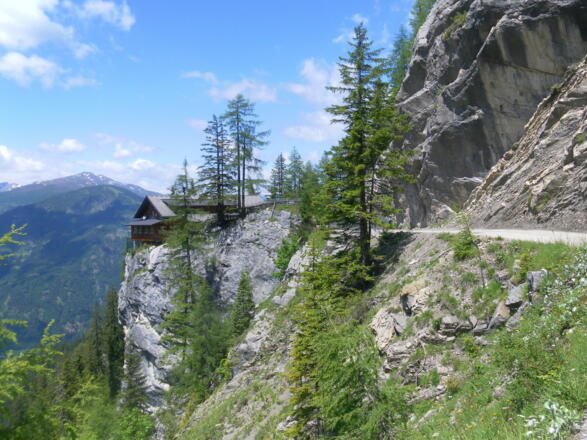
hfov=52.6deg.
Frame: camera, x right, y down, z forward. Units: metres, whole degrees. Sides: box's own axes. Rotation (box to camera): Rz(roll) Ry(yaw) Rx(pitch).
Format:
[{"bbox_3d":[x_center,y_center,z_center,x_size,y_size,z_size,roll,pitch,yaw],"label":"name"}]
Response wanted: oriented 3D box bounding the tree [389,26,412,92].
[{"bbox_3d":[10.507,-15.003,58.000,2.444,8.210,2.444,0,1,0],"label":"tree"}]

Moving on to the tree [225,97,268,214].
[{"bbox_3d":[-6.495,-8.844,82.000,6.080,16.997,5.472,0,1,0],"label":"tree"}]

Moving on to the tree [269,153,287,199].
[{"bbox_3d":[-2.562,-6.884,95.000,2.882,7.845,2.882,0,1,0],"label":"tree"}]

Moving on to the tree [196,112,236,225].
[{"bbox_3d":[-10.516,-6.808,80.000,5.123,14.830,4.867,0,1,0],"label":"tree"}]

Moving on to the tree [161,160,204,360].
[{"bbox_3d":[-10.475,3.916,56.000,4.152,19.063,3.945,0,1,0],"label":"tree"}]

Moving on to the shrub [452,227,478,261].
[{"bbox_3d":[6.667,0.911,23.000,1.008,1.318,0.907,0,1,0],"label":"shrub"}]

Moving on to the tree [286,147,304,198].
[{"bbox_3d":[0.327,-7.765,97.000,2.942,8.500,2.942,0,1,0],"label":"tree"}]

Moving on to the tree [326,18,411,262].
[{"bbox_3d":[3.866,-3.944,31.000,4.493,12.747,3.819,0,1,0],"label":"tree"}]

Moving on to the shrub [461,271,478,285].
[{"bbox_3d":[6.229,2.035,21.000,0.637,0.495,0.573,0,1,0],"label":"shrub"}]

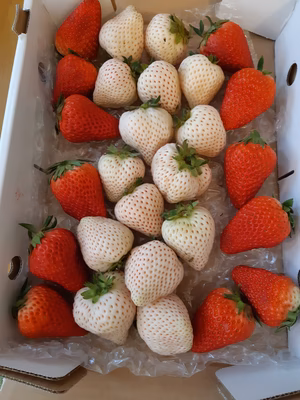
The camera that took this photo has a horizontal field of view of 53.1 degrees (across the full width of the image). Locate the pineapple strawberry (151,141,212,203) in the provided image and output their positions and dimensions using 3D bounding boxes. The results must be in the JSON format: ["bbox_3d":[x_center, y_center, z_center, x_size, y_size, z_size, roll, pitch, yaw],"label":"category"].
[{"bbox_3d":[0.027,-0.024,0.259,0.053,0.049,0.054,27,117,7],"label":"pineapple strawberry"}]

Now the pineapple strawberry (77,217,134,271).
[{"bbox_3d":[-0.036,0.036,0.247,0.043,0.041,0.051,-42,91,-6],"label":"pineapple strawberry"}]

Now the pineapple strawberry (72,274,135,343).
[{"bbox_3d":[-0.036,0.086,0.236,0.048,0.045,0.051,-25,108,-3],"label":"pineapple strawberry"}]

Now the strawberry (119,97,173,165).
[{"bbox_3d":[-0.004,-0.062,0.271,0.050,0.045,0.062,2,84,1],"label":"strawberry"}]

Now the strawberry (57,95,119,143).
[{"bbox_3d":[-0.057,-0.075,0.279,0.059,0.041,0.043,13,75,1],"label":"strawberry"}]

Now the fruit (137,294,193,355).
[{"bbox_3d":[0.011,0.096,0.235,0.042,0.039,0.048,-21,70,-2],"label":"fruit"}]

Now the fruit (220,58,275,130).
[{"bbox_3d":[0.087,-0.094,0.269,0.044,0.041,0.074,31,81,8],"label":"fruit"}]

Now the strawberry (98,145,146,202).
[{"bbox_3d":[-0.024,-0.023,0.265,0.042,0.039,0.052,5,84,1],"label":"strawberry"}]

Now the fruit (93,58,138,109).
[{"bbox_3d":[-0.033,-0.110,0.284,0.042,0.040,0.048,25,68,6],"label":"fruit"}]

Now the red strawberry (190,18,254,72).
[{"bbox_3d":[0.070,-0.146,0.284,0.043,0.040,0.056,-42,80,-6],"label":"red strawberry"}]

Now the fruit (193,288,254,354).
[{"bbox_3d":[0.056,0.094,0.231,0.051,0.039,0.042,-42,79,6],"label":"fruit"}]

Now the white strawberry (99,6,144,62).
[{"bbox_3d":[-0.029,-0.166,0.301,0.046,0.043,0.052,8,84,2],"label":"white strawberry"}]

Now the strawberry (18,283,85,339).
[{"bbox_3d":[-0.076,0.087,0.235,0.057,0.036,0.039,18,76,2],"label":"strawberry"}]

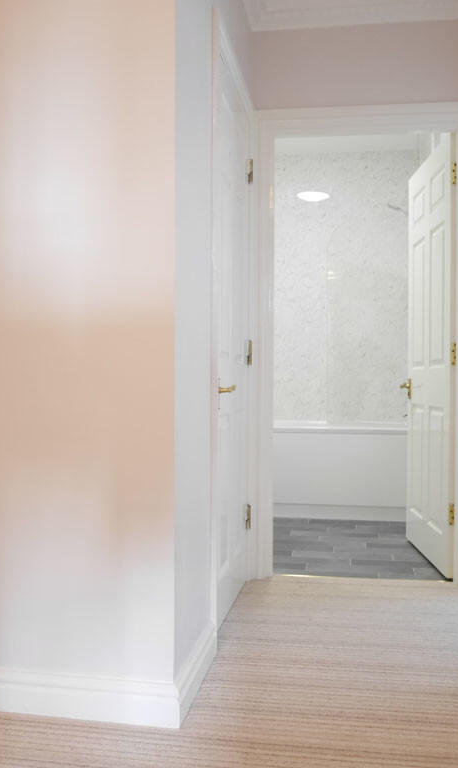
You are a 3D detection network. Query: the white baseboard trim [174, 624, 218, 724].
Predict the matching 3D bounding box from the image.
[{"bbox_3d":[-0.091,0.840,2.107,0.020,0.104,0.530,0,0,9],"label":"white baseboard trim"}]

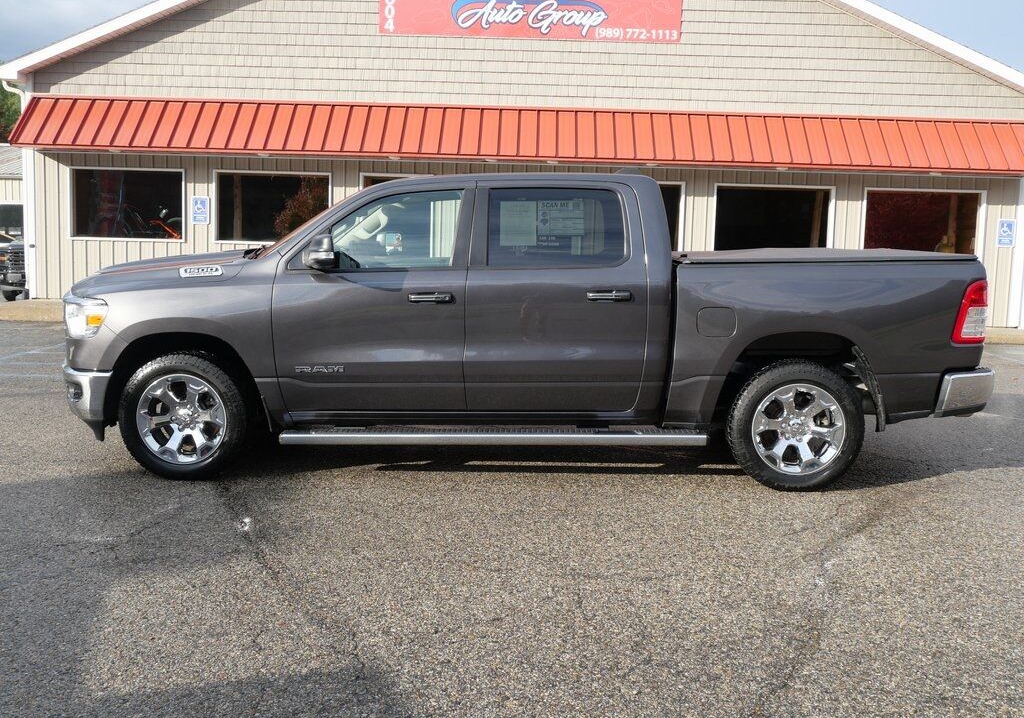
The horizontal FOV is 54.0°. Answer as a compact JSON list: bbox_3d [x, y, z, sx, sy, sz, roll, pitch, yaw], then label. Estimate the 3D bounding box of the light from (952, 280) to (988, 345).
[{"bbox_3d":[2.659,-0.279,5.874,0.226,0.378,0.200,0,6,2],"label":"light"}]

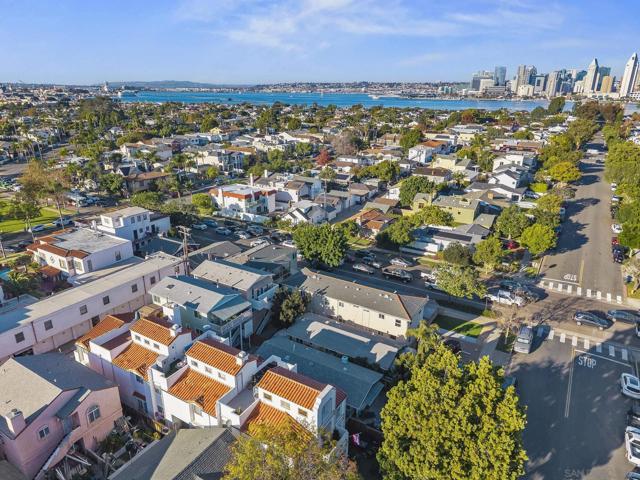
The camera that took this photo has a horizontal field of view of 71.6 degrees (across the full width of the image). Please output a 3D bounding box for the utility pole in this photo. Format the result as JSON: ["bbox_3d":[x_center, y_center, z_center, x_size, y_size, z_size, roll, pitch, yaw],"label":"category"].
[{"bbox_3d":[-23.877,3.478,79.579,2.933,11.935,0.506,12,22,29],"label":"utility pole"}]

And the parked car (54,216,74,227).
[{"bbox_3d":[-64.609,-4.637,111.974,1.900,1.650,4.700,11,22,29],"label":"parked car"}]

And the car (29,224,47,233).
[{"bbox_3d":[-67.898,-2.711,106.636,1.800,1.450,4.500,11,22,29],"label":"car"}]

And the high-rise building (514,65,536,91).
[{"bbox_3d":[988.183,-767.329,2133.609,65.000,142.000,45.000,0,19,0],"label":"high-rise building"}]

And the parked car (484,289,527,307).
[{"bbox_3d":[32.326,9.934,78.040,5.650,1.820,1.950,12,22,29],"label":"parked car"}]

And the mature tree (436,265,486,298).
[{"bbox_3d":[24.707,7.990,75.096,8.597,7.282,8.597,12,22,29],"label":"mature tree"}]

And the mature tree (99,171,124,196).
[{"bbox_3d":[-67.328,-17.911,142.144,8.010,7.140,8.010,-9,21,-24],"label":"mature tree"}]

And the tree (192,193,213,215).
[{"bbox_3d":[-32.982,-10.377,124.355,5.700,6.300,5.700,0,19,0],"label":"tree"}]

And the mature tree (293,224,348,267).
[{"bbox_3d":[-0.063,1.914,80.523,9.500,9.881,9.500,0,19,0],"label":"mature tree"}]

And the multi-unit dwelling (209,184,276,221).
[{"bbox_3d":[-21.713,-11.029,125.475,13.300,6.800,13.000,11,22,29],"label":"multi-unit dwelling"}]

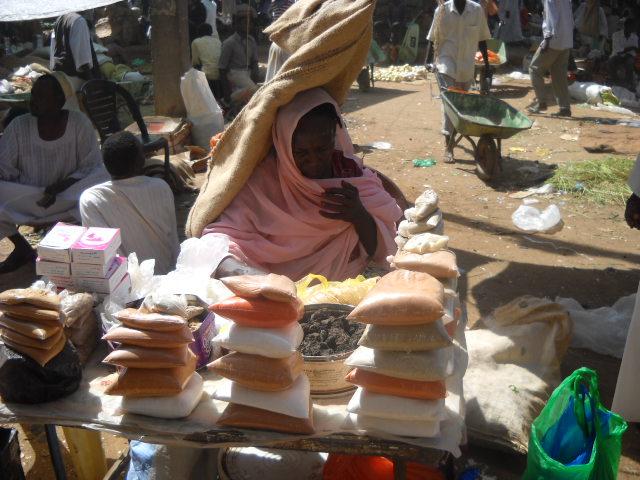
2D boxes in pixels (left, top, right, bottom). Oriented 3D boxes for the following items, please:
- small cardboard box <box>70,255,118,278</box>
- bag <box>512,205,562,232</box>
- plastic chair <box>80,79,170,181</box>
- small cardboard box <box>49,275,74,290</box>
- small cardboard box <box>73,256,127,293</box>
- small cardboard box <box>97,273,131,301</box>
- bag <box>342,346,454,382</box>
[{"bbox_3d":[-0.637,0.058,2.192,0.094,0.043,0.190,2,19,3],"label":"small cardboard box"},{"bbox_3d":[1.518,-0.150,5.290,0.340,0.150,0.240,3,20,5],"label":"bag"},{"bbox_3d":[-1.257,-0.535,4.800,0.570,0.870,0.560,-16,26,-41],"label":"plastic chair"},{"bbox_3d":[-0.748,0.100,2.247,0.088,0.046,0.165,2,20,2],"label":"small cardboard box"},{"bbox_3d":[-0.647,0.102,2.247,0.105,0.047,0.165,2,20,2],"label":"small cardboard box"},{"bbox_3d":[-0.646,0.149,2.267,0.105,0.052,0.170,3,20,4],"label":"small cardboard box"},{"bbox_3d":[0.171,0.238,1.605,0.205,0.060,0.165,5,20,10],"label":"bag"}]

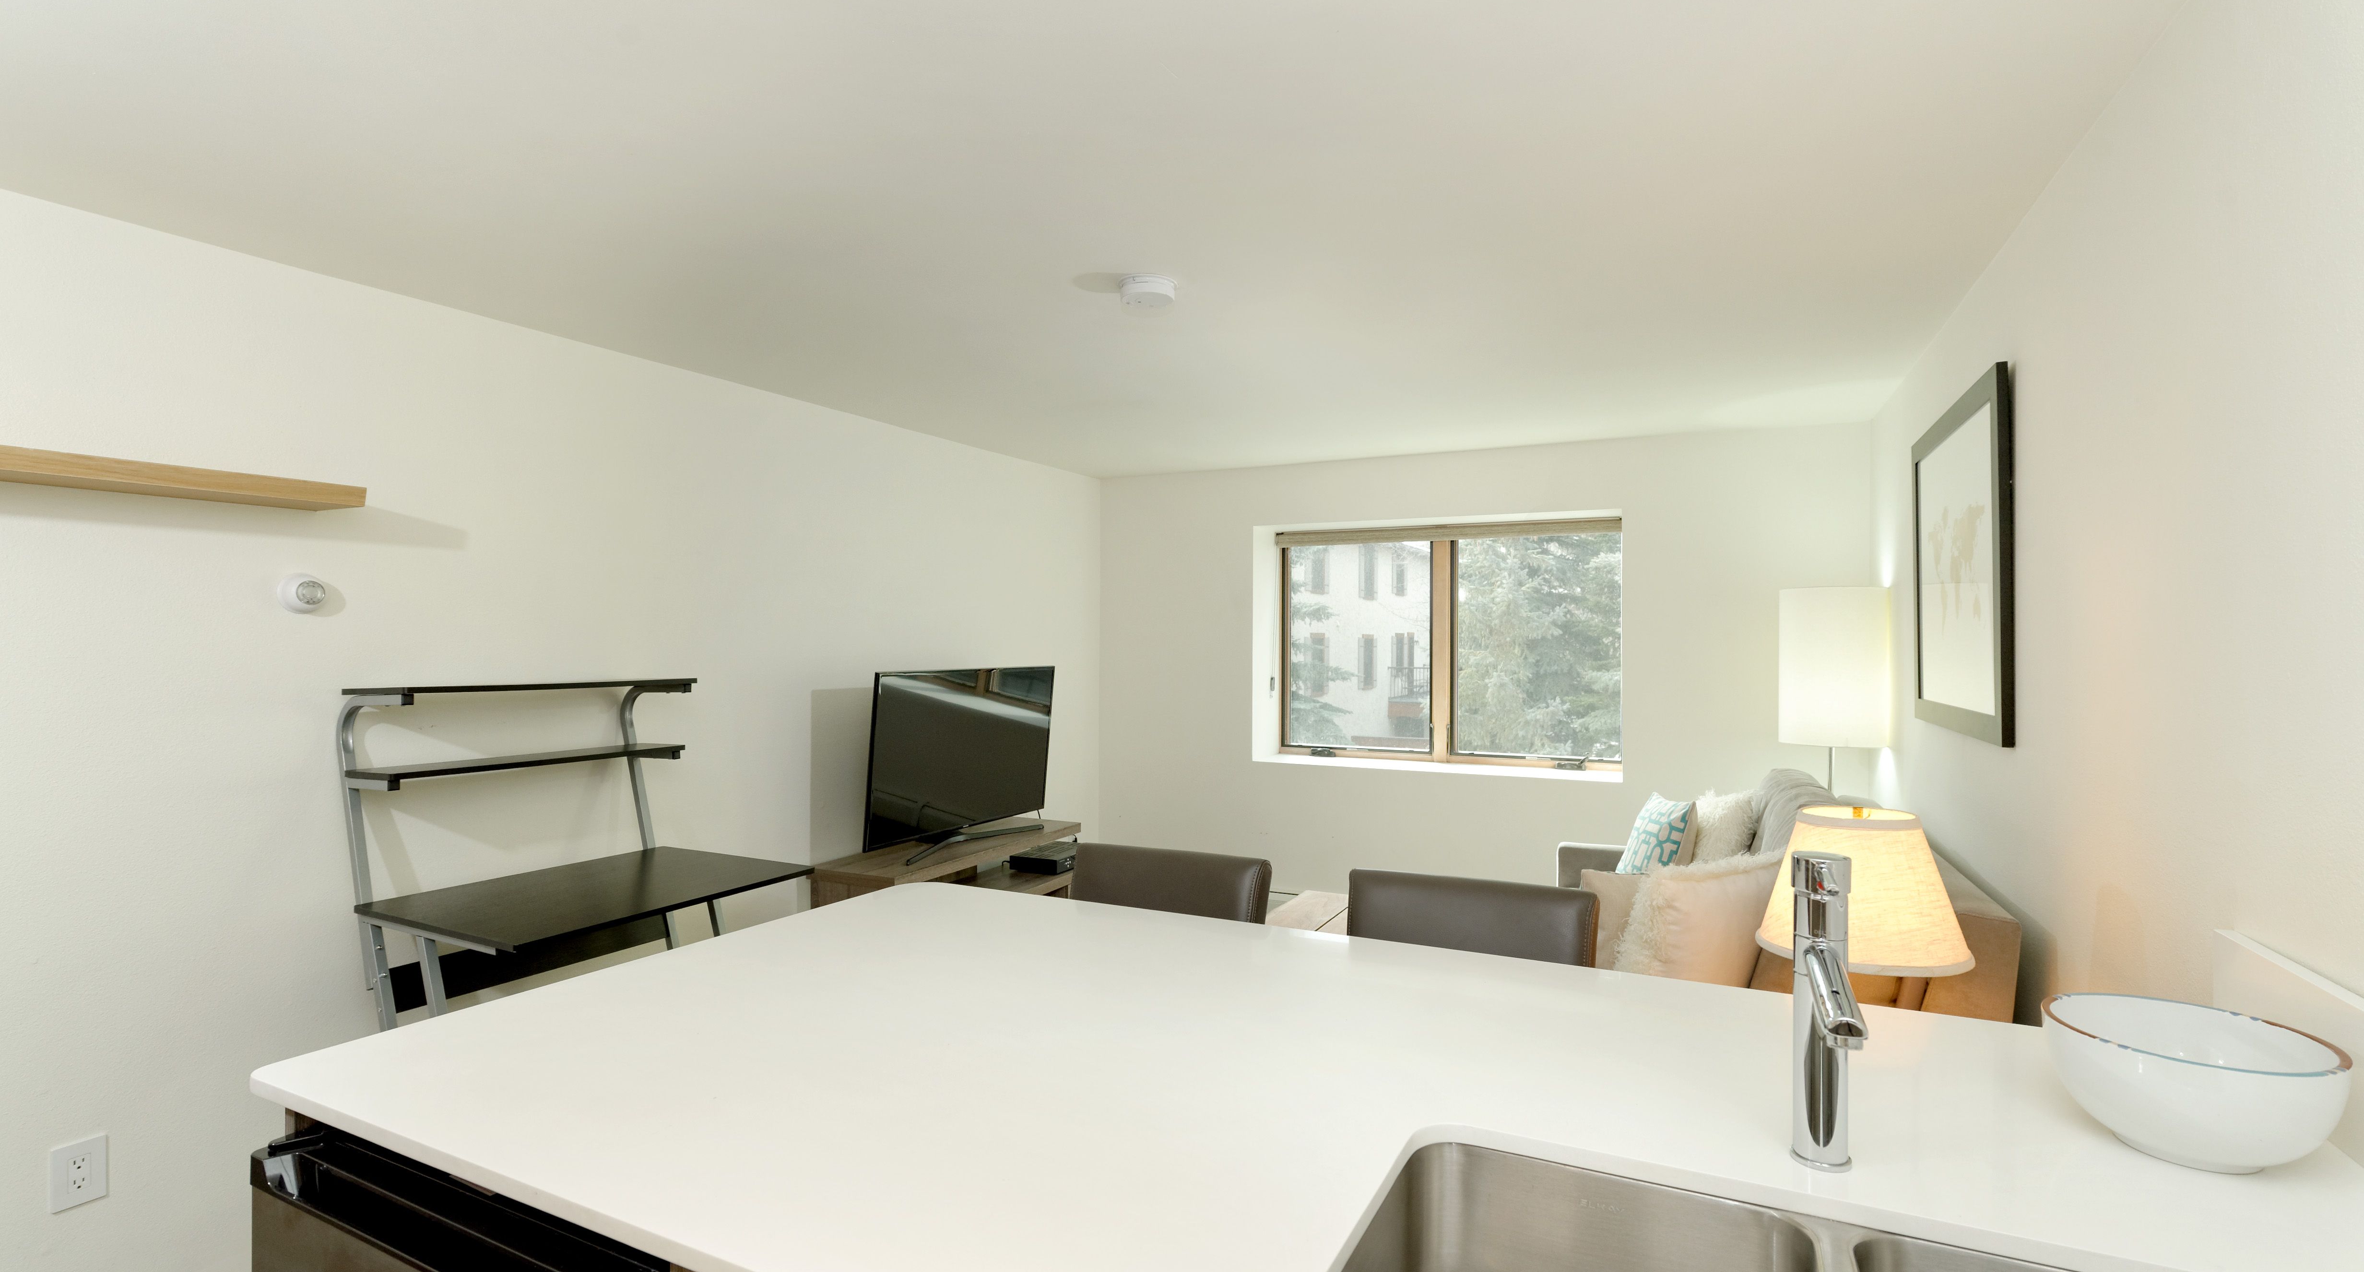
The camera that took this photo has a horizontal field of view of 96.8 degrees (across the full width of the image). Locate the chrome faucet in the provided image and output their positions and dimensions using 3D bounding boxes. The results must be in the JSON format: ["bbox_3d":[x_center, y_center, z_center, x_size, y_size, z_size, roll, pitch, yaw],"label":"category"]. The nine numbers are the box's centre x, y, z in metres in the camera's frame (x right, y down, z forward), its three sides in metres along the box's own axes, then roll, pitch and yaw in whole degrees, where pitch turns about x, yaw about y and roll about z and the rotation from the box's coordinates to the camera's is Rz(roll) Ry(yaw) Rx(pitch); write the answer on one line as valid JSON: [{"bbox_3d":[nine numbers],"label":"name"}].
[{"bbox_3d":[0.539,0.331,0.878,0.050,0.268,0.165,0,0,27],"label":"chrome faucet"}]

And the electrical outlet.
[{"bbox_3d":[-2.127,1.040,2.028,0.008,0.122,0.077,0,0,27],"label":"electrical outlet"}]

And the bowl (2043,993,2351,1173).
[{"bbox_3d":[0.914,0.413,0.955,0.202,0.106,0.202,0,0,0],"label":"bowl"}]

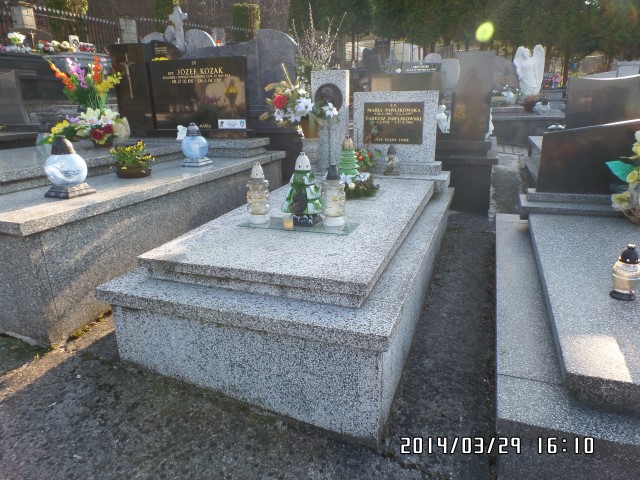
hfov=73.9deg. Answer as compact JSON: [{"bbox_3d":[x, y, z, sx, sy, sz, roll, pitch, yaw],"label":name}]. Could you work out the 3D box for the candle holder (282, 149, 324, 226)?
[{"bbox_3d":[-0.075,-0.226,1.855,0.170,0.303,0.155,5,20,21],"label":"candle holder"}]

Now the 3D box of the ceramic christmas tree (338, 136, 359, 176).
[{"bbox_3d":[0.170,-0.474,2.576,0.129,0.292,0.129,-2,18,1],"label":"ceramic christmas tree"}]

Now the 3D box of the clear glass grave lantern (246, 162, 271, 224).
[{"bbox_3d":[-0.312,-0.231,2.073,0.112,0.288,0.112,-2,19,1],"label":"clear glass grave lantern"}]

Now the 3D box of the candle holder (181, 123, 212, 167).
[{"bbox_3d":[-0.733,-0.565,2.490,0.152,0.241,0.152,5,20,21],"label":"candle holder"}]

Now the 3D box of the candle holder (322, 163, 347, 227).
[{"bbox_3d":[0.068,-0.209,1.982,0.105,0.276,0.105,-2,19,1],"label":"candle holder"}]

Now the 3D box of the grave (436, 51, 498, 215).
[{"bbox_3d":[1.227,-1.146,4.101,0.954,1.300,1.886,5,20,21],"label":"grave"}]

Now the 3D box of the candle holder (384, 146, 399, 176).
[{"bbox_3d":[0.496,-0.555,2.964,0.091,0.210,0.091,5,20,21],"label":"candle holder"}]

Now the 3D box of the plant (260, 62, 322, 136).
[{"bbox_3d":[-0.202,-0.900,2.786,0.370,0.445,0.310,5,20,21],"label":"plant"}]

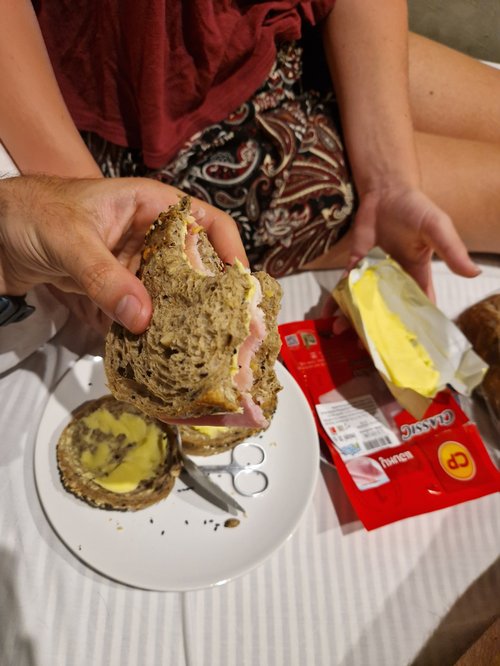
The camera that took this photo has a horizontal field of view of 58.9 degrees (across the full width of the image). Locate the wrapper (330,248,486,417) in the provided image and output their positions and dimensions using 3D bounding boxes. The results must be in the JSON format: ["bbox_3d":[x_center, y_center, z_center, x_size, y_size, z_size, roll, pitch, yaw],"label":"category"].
[{"bbox_3d":[0.142,-0.002,0.398,0.082,0.040,0.150,-24,75,-1],"label":"wrapper"}]

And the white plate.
[{"bbox_3d":[-0.055,0.091,0.387,0.236,0.022,0.236,6,52,-8],"label":"white plate"}]

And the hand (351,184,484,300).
[{"bbox_3d":[0.161,-0.084,0.447,0.135,0.060,0.150,3,70,9],"label":"hand"}]

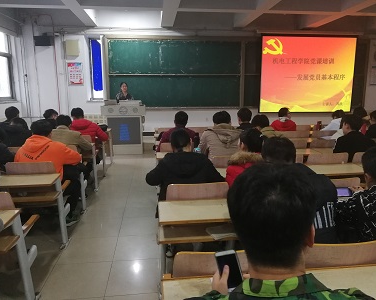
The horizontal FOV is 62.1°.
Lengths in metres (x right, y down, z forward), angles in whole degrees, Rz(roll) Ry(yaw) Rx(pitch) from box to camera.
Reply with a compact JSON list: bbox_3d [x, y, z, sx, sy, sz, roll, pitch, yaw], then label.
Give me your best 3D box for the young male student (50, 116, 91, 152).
[{"bbox_3d":[-1.577,0.125,4.150,0.580,1.190,0.700,-1,11,-6],"label":"young male student"}]

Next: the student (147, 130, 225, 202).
[{"bbox_3d":[-0.004,0.417,2.619,0.650,1.200,0.740,-1,11,-6],"label":"student"}]

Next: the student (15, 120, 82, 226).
[{"bbox_3d":[-1.697,0.251,3.861,0.700,1.260,0.780,0,11,-1],"label":"student"}]

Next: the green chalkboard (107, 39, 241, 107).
[{"bbox_3d":[-0.359,-2.214,9.129,3.880,1.930,0.100,-1,11,-6],"label":"green chalkboard"}]

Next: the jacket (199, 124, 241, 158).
[{"bbox_3d":[0.369,0.039,3.427,0.520,0.640,0.460,-1,11,-6],"label":"jacket"}]

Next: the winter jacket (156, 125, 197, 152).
[{"bbox_3d":[-0.178,-0.121,5.030,0.600,0.660,0.460,-1,11,-6],"label":"winter jacket"}]

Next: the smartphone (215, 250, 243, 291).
[{"bbox_3d":[0.160,0.451,1.184,0.075,0.009,0.152,-13,53,-4],"label":"smartphone"}]

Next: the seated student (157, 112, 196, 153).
[{"bbox_3d":[-0.179,-0.003,5.156,0.600,1.260,0.720,-1,11,-6],"label":"seated student"}]

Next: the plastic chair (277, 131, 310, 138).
[{"bbox_3d":[2.038,-0.007,6.267,0.520,0.820,0.500,-1,11,-6],"label":"plastic chair"}]

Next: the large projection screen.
[{"bbox_3d":[3.621,-2.227,9.386,2.980,2.230,0.060,-1,11,-6],"label":"large projection screen"}]

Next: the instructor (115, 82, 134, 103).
[{"bbox_3d":[-1.643,-0.940,8.241,0.470,1.620,0.320,-1,11,-6],"label":"instructor"}]

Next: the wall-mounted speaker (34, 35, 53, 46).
[{"bbox_3d":[-3.891,-2.918,8.433,0.420,0.260,0.260,-2,11,-12],"label":"wall-mounted speaker"}]

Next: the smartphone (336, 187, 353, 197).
[{"bbox_3d":[1.222,0.327,2.413,0.150,0.074,0.009,-1,-23,-3],"label":"smartphone"}]

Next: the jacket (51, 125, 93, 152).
[{"bbox_3d":[-1.688,-0.043,4.584,0.560,0.660,0.450,0,11,0],"label":"jacket"}]

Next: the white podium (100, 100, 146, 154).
[{"bbox_3d":[-1.521,-0.566,7.639,1.020,1.250,0.680,-1,11,-6],"label":"white podium"}]

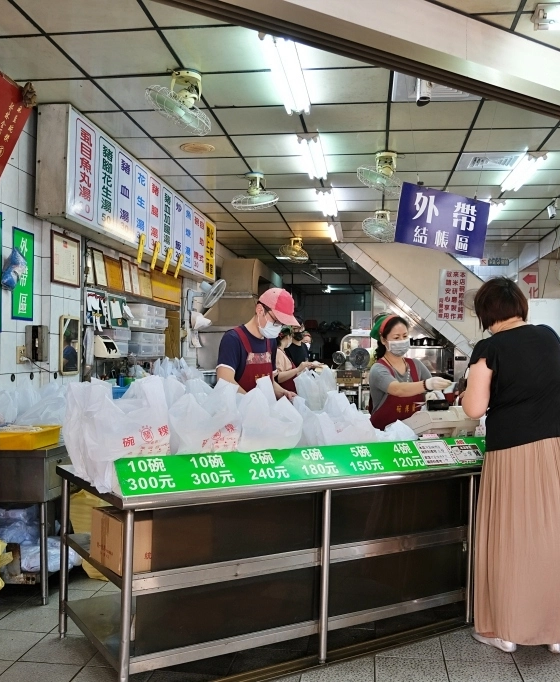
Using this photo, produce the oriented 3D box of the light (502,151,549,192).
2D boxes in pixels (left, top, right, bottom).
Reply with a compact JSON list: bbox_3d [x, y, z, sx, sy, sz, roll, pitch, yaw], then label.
[{"bbox_3d":[2.244,-1.539,6.273,0.178,0.075,1.200,1,-1,8],"label":"light"}]

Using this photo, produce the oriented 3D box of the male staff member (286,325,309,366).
[{"bbox_3d":[0.133,0.601,6.294,0.320,1.680,0.480,0,-1,41],"label":"male staff member"}]

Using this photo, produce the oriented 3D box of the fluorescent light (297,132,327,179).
[{"bbox_3d":[0.295,-1.581,5.938,0.178,0.075,1.200,1,-1,8],"label":"fluorescent light"}]

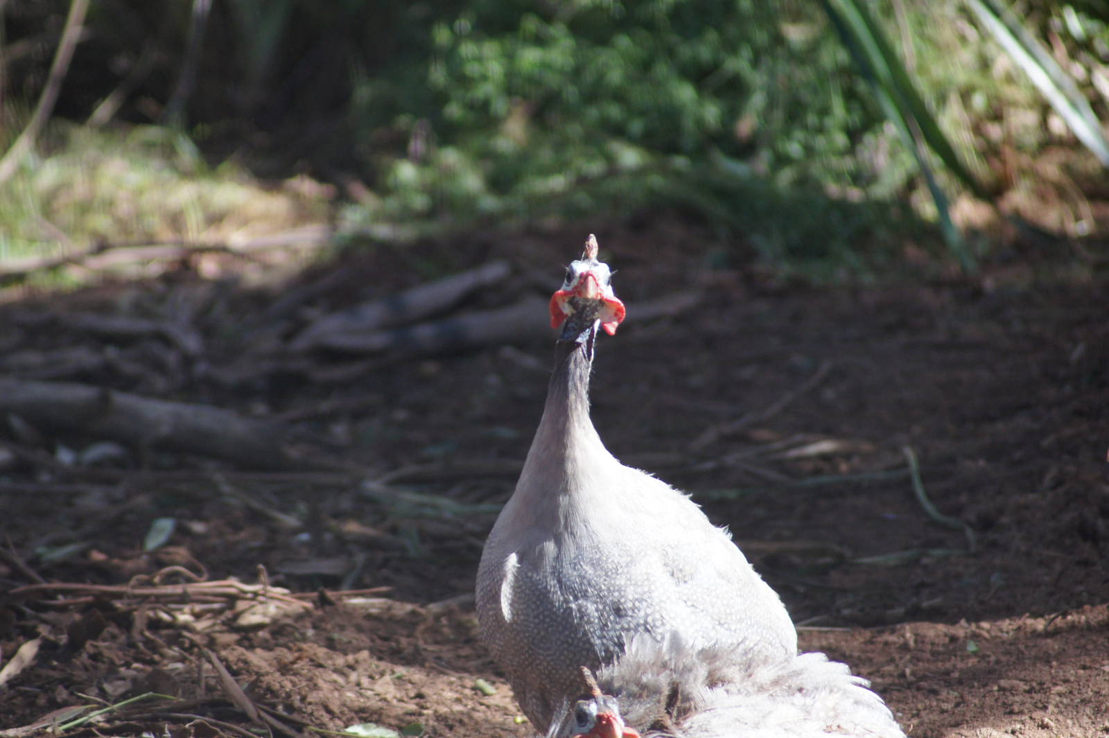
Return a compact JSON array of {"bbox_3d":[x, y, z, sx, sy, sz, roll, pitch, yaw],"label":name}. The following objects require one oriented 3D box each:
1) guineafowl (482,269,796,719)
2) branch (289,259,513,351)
[{"bbox_3d":[0.060,0.123,8.057,0.210,0.470,0.420,4,10,22],"label":"guineafowl"},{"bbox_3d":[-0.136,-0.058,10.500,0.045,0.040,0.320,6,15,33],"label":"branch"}]

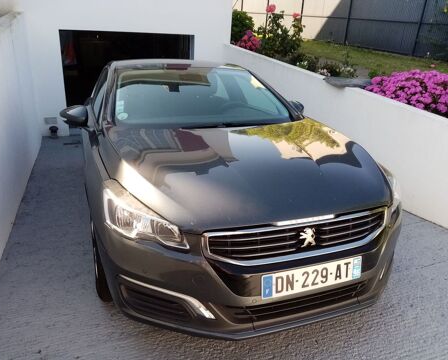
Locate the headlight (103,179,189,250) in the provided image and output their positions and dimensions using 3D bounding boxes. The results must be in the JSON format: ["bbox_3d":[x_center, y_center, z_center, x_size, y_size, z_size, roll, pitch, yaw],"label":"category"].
[{"bbox_3d":[-0.376,0.151,1.628,0.335,0.240,0.500,-5,18,-21],"label":"headlight"}]

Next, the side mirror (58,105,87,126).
[{"bbox_3d":[-1.106,-0.471,2.667,0.200,0.160,0.160,-5,18,-21],"label":"side mirror"}]

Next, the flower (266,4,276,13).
[{"bbox_3d":[0.860,-3.145,6.600,0.170,0.135,0.170,6,22,5],"label":"flower"}]

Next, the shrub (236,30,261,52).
[{"bbox_3d":[0.510,-2.871,7.500,0.500,0.460,0.480,4,22,2],"label":"shrub"}]

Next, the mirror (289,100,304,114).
[{"bbox_3d":[0.667,-0.635,3.336,0.205,0.160,0.160,-5,18,-21],"label":"mirror"}]

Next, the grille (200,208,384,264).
[{"bbox_3d":[0.376,0.259,1.632,0.970,0.172,0.115,-5,18,-21],"label":"grille"}]

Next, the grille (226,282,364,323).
[{"bbox_3d":[0.383,0.555,1.686,0.760,0.116,0.095,-5,18,-21],"label":"grille"}]

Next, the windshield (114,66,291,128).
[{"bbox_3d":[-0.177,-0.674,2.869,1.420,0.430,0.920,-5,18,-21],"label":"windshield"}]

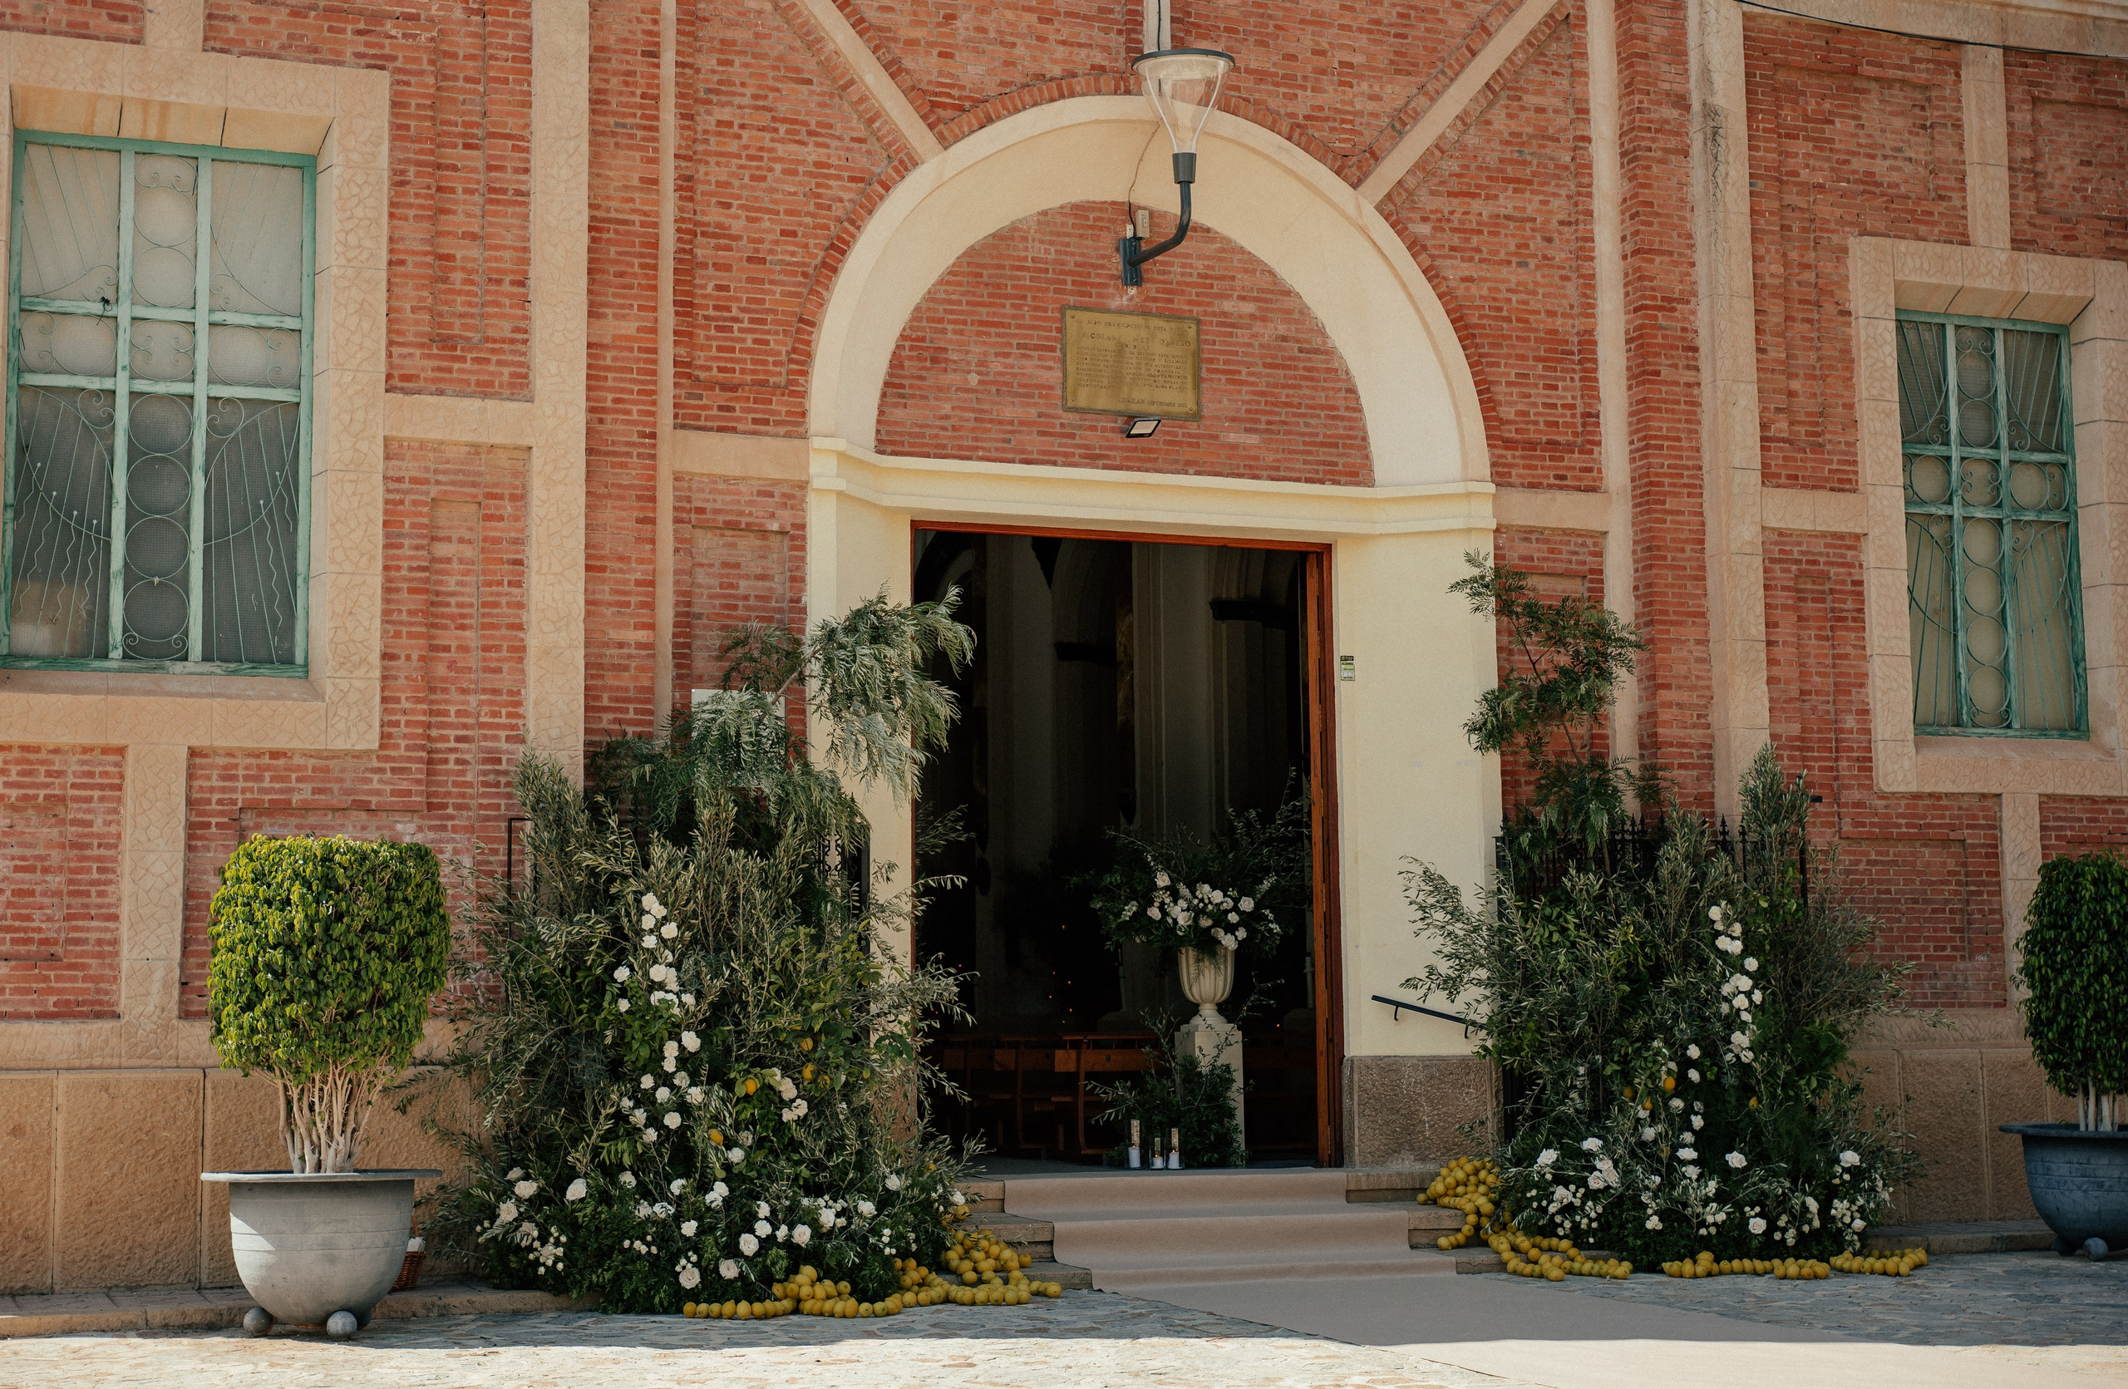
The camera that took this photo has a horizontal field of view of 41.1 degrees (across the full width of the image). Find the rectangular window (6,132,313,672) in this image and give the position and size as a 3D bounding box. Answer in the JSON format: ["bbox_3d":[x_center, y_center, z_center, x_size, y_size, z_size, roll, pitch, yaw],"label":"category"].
[{"bbox_3d":[-4.666,-1.493,14.695,1.499,2.785,0.080,2,-7,-21],"label":"rectangular window"}]

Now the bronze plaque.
[{"bbox_3d":[0.424,-1.994,17.060,0.896,0.638,0.040,2,-7,-21],"label":"bronze plaque"}]

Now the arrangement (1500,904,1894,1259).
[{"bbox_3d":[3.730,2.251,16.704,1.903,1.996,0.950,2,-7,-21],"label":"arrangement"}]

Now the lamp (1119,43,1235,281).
[{"bbox_3d":[0.602,-3.076,16.685,0.610,1.130,1.096,2,-7,-21],"label":"lamp"}]

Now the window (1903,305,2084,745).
[{"bbox_3d":[6.125,-1.123,18.817,1.514,2.808,0.080,2,-7,-21],"label":"window"}]

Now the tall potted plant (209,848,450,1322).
[{"bbox_3d":[-3.350,1.772,12.873,1.120,2.200,1.120,2,-7,-21],"label":"tall potted plant"}]

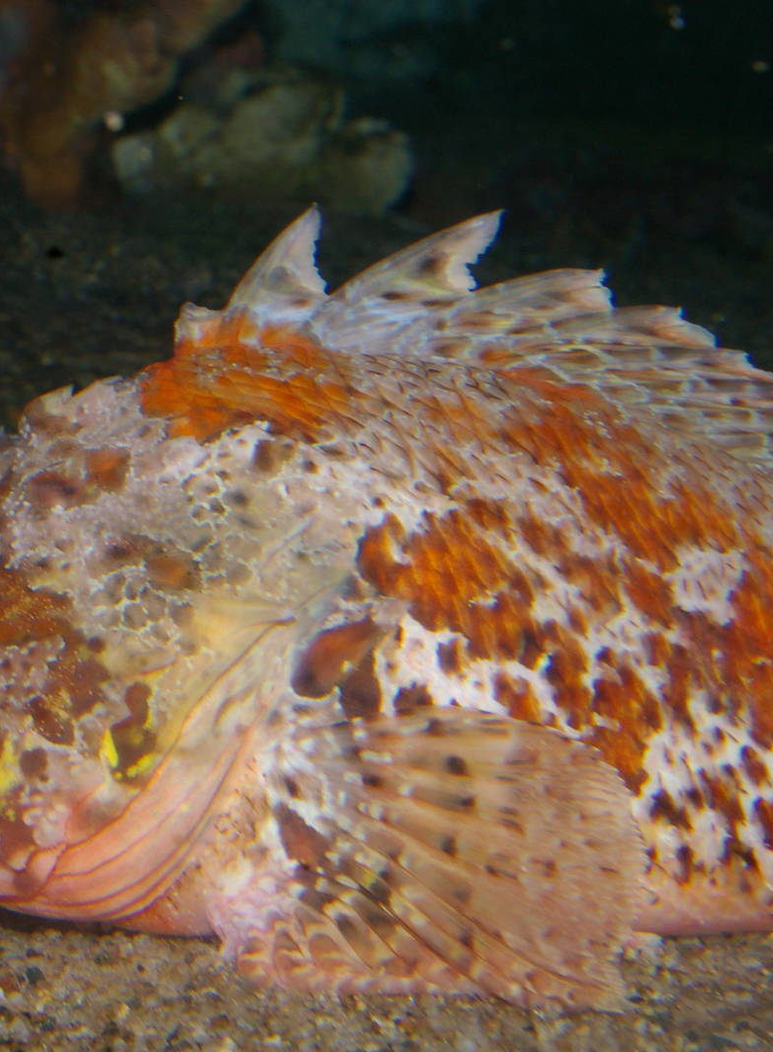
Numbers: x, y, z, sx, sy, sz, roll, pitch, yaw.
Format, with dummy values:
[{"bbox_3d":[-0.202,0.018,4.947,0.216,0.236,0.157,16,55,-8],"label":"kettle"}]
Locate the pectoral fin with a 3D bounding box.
[{"bbox_3d":[0.009,0.070,0.430,0.090,0.057,0.027,0,2,8],"label":"pectoral fin"}]

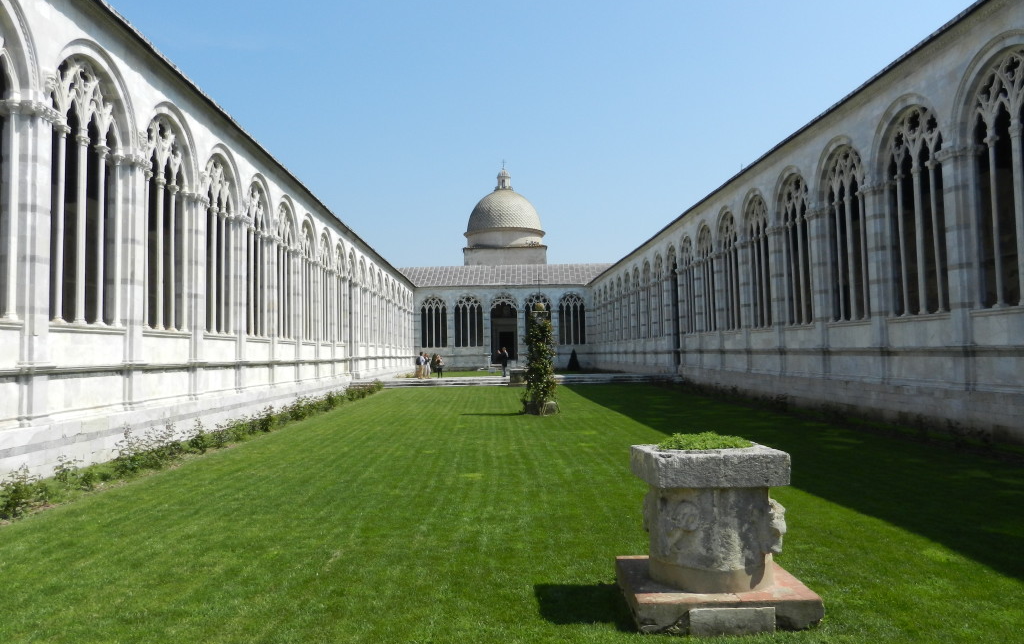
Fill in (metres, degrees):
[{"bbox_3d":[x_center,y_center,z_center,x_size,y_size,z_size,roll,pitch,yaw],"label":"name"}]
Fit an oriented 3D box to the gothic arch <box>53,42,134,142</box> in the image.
[{"bbox_3d":[-9.471,-5.191,16.908,0.500,2.100,3.600,-1,-2,-2],"label":"gothic arch"}]

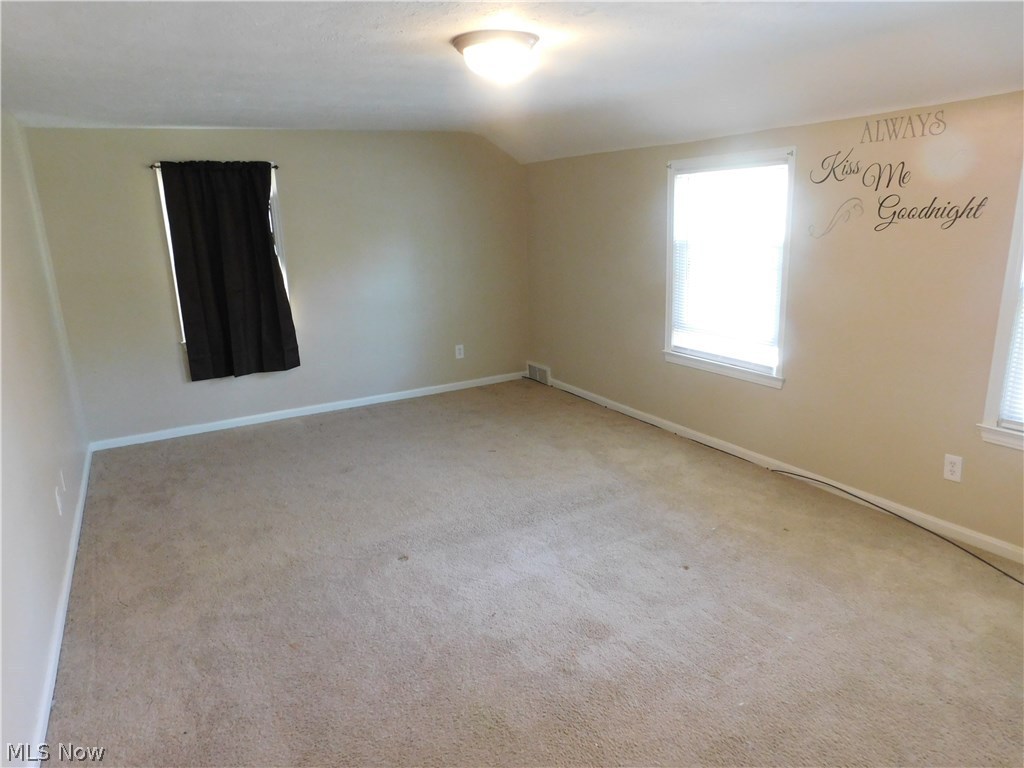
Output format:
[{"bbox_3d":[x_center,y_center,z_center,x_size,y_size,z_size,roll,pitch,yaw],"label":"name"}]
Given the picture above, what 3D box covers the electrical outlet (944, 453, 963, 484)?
[{"bbox_3d":[1.962,0.378,3.031,0.010,0.115,0.069,-10,16,-27],"label":"electrical outlet"}]

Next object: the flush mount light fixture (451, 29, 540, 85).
[{"bbox_3d":[-0.062,-1.219,2.565,0.338,0.131,0.338,-2,14,1],"label":"flush mount light fixture"}]

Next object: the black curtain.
[{"bbox_3d":[-1.999,-0.802,4.861,0.775,1.488,0.090,-10,16,-27],"label":"black curtain"}]

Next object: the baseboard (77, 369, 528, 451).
[{"bbox_3d":[-1.361,0.173,5.487,3.520,0.063,0.018,-10,16,-27],"label":"baseboard"}]

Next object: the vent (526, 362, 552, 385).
[{"bbox_3d":[0.257,-0.094,6.108,0.040,0.154,0.385,-10,16,-27],"label":"vent"}]

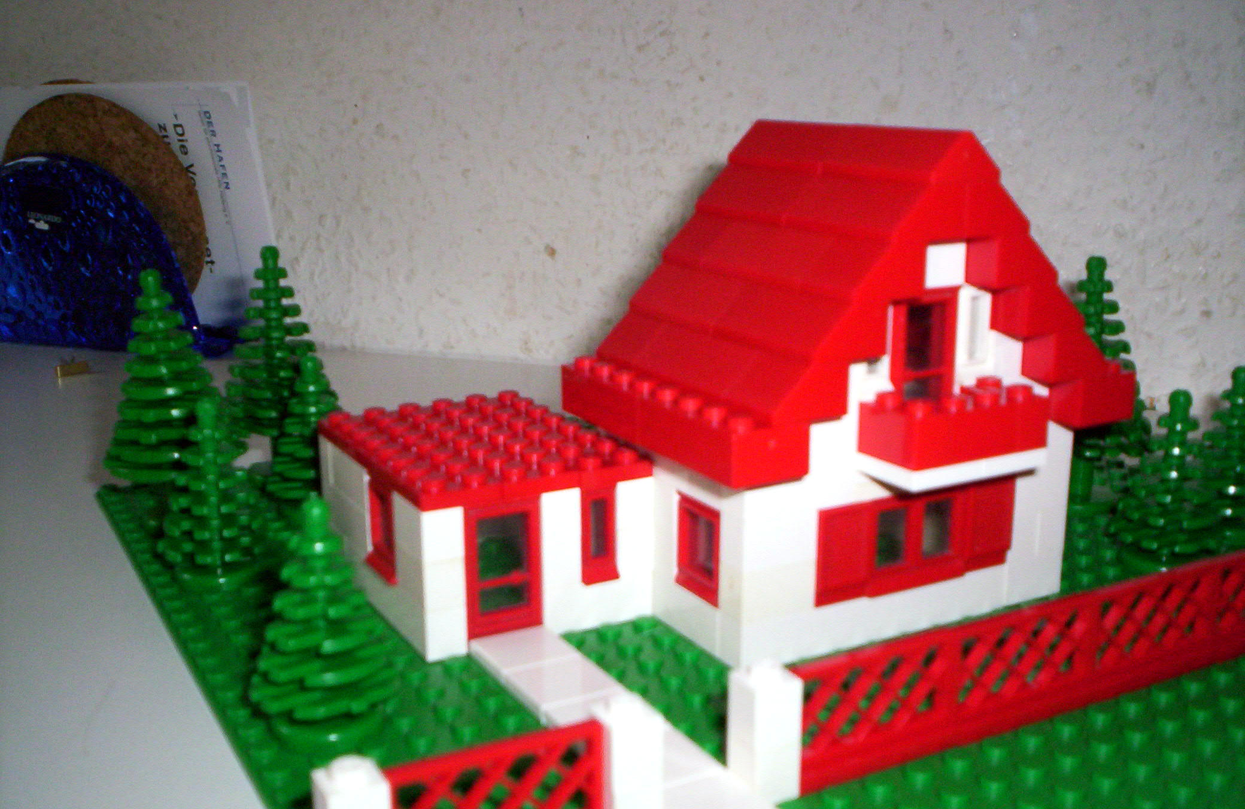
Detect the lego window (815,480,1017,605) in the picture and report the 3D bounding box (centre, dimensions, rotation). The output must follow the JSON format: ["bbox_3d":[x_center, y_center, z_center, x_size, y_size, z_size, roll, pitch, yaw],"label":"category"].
[{"bbox_3d":[0.056,0.025,0.256,0.048,0.019,0.008,-8,15,-28],"label":"lego window"}]

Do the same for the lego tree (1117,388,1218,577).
[{"bbox_3d":[0.118,0.017,0.286,0.023,0.040,0.023,-7,15,-28],"label":"lego tree"}]

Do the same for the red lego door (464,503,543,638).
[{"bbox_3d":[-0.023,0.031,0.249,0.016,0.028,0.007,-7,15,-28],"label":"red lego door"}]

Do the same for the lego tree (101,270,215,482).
[{"bbox_3d":[-0.110,-0.002,0.316,0.030,0.064,0.030,-7,15,-28],"label":"lego tree"}]

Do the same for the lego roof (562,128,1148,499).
[{"bbox_3d":[0.045,-0.026,0.263,0.096,0.058,0.064,-8,15,-28],"label":"lego roof"}]

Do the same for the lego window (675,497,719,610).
[{"bbox_3d":[0.016,0.027,0.250,0.009,0.019,0.016,-8,15,-28],"label":"lego window"}]

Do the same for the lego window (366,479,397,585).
[{"bbox_3d":[-0.045,0.024,0.262,0.009,0.019,0.016,-8,15,-28],"label":"lego window"}]

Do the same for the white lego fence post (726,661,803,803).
[{"bbox_3d":[0.021,0.048,0.197,0.008,0.021,0.008,-8,15,-28],"label":"white lego fence post"}]

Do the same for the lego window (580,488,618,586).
[{"bbox_3d":[-0.006,0.025,0.259,0.008,0.019,0.009,-8,15,-28],"label":"lego window"}]

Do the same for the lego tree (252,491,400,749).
[{"bbox_3d":[-0.048,0.033,0.214,0.023,0.040,0.023,-7,15,-28],"label":"lego tree"}]

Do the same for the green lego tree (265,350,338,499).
[{"bbox_3d":[-0.076,0.007,0.325,0.023,0.040,0.023,-7,15,-28],"label":"green lego tree"}]

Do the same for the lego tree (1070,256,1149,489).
[{"bbox_3d":[0.112,-0.004,0.322,0.030,0.064,0.030,-7,15,-28],"label":"lego tree"}]

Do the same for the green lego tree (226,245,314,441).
[{"bbox_3d":[-0.091,-0.011,0.349,0.030,0.064,0.030,-7,15,-28],"label":"green lego tree"}]

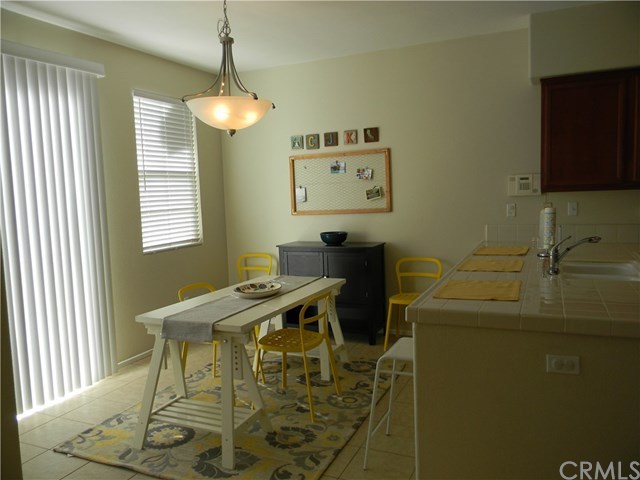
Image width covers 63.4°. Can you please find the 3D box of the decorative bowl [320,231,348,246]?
[{"bbox_3d":[0.142,-0.004,5.003,0.285,0.116,0.285,-2,5,0],"label":"decorative bowl"}]

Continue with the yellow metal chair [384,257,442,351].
[{"bbox_3d":[0.848,0.572,4.671,0.460,0.777,0.500,0,5,25],"label":"yellow metal chair"}]

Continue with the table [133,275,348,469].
[{"bbox_3d":[-0.402,0.738,3.593,0.750,0.727,1.820,0,5,25],"label":"table"}]

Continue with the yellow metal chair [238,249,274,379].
[{"bbox_3d":[-0.772,0.568,5.428,0.460,0.777,0.500,0,5,25],"label":"yellow metal chair"}]

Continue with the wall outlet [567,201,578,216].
[{"bbox_3d":[2.116,-0.256,4.326,0.073,0.117,0.012,0,5,25],"label":"wall outlet"}]

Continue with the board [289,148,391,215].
[{"bbox_3d":[0.192,-0.564,5.179,1.080,0.610,0.035,0,5,25],"label":"board"}]

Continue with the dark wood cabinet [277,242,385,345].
[{"bbox_3d":[0.129,0.499,5.108,1.000,0.902,0.400,0,5,25],"label":"dark wood cabinet"}]

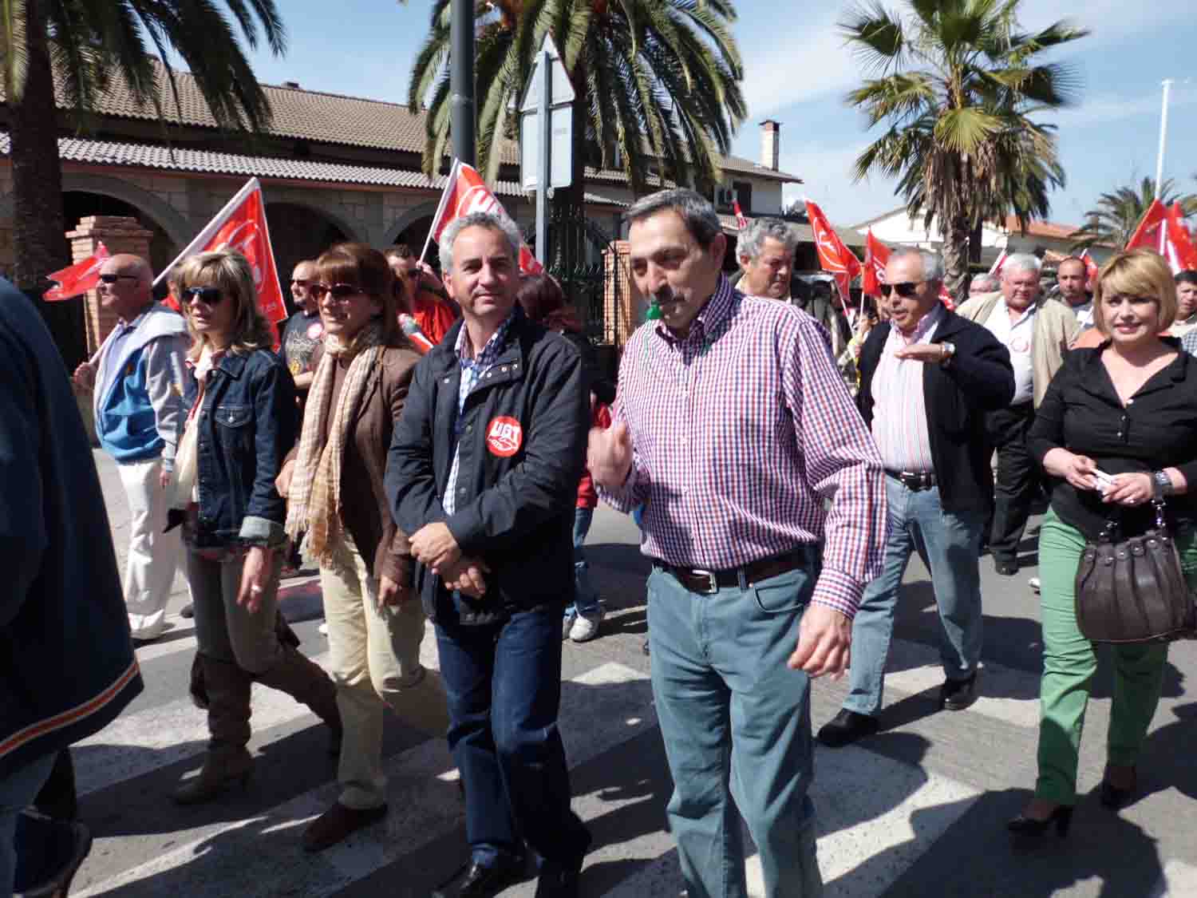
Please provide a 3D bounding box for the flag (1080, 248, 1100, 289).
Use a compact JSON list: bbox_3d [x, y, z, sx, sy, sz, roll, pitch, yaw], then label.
[{"bbox_3d":[3.703,-1.347,6.800,0.260,0.360,0.160,7,12,30],"label":"flag"}]

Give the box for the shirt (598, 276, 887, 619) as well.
[{"bbox_3d":[0.270,-0.003,1.680,0.540,0.630,0.380,7,13,32],"label":"shirt"}]

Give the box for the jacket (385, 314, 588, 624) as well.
[{"bbox_3d":[-0.265,0.055,2.129,0.490,0.730,0.330,4,12,20],"label":"jacket"}]

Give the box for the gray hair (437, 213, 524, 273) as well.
[{"bbox_3d":[-0.267,-0.449,2.042,0.180,0.180,0.210,-2,11,-10],"label":"gray hair"}]

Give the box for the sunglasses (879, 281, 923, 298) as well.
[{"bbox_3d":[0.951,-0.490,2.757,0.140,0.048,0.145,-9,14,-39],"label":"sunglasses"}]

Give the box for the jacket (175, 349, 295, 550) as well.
[{"bbox_3d":[-1.110,-0.001,2.760,0.430,0.590,0.270,9,14,39],"label":"jacket"}]

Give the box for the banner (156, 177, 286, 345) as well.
[{"bbox_3d":[-1.700,-0.845,4.050,0.580,0.760,0.220,-4,11,-24],"label":"banner"}]

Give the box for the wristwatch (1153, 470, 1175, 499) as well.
[{"bbox_3d":[1.485,0.092,2.360,0.045,0.065,0.060,0,-27,-8],"label":"wristwatch"}]

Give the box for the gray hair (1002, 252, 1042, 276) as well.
[{"bbox_3d":[2.001,-0.848,4.246,0.175,0.160,0.200,4,12,22],"label":"gray hair"}]

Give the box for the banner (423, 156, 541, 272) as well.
[{"bbox_3d":[-0.503,-1.017,3.950,0.540,0.500,0.180,-1,11,-5],"label":"banner"}]

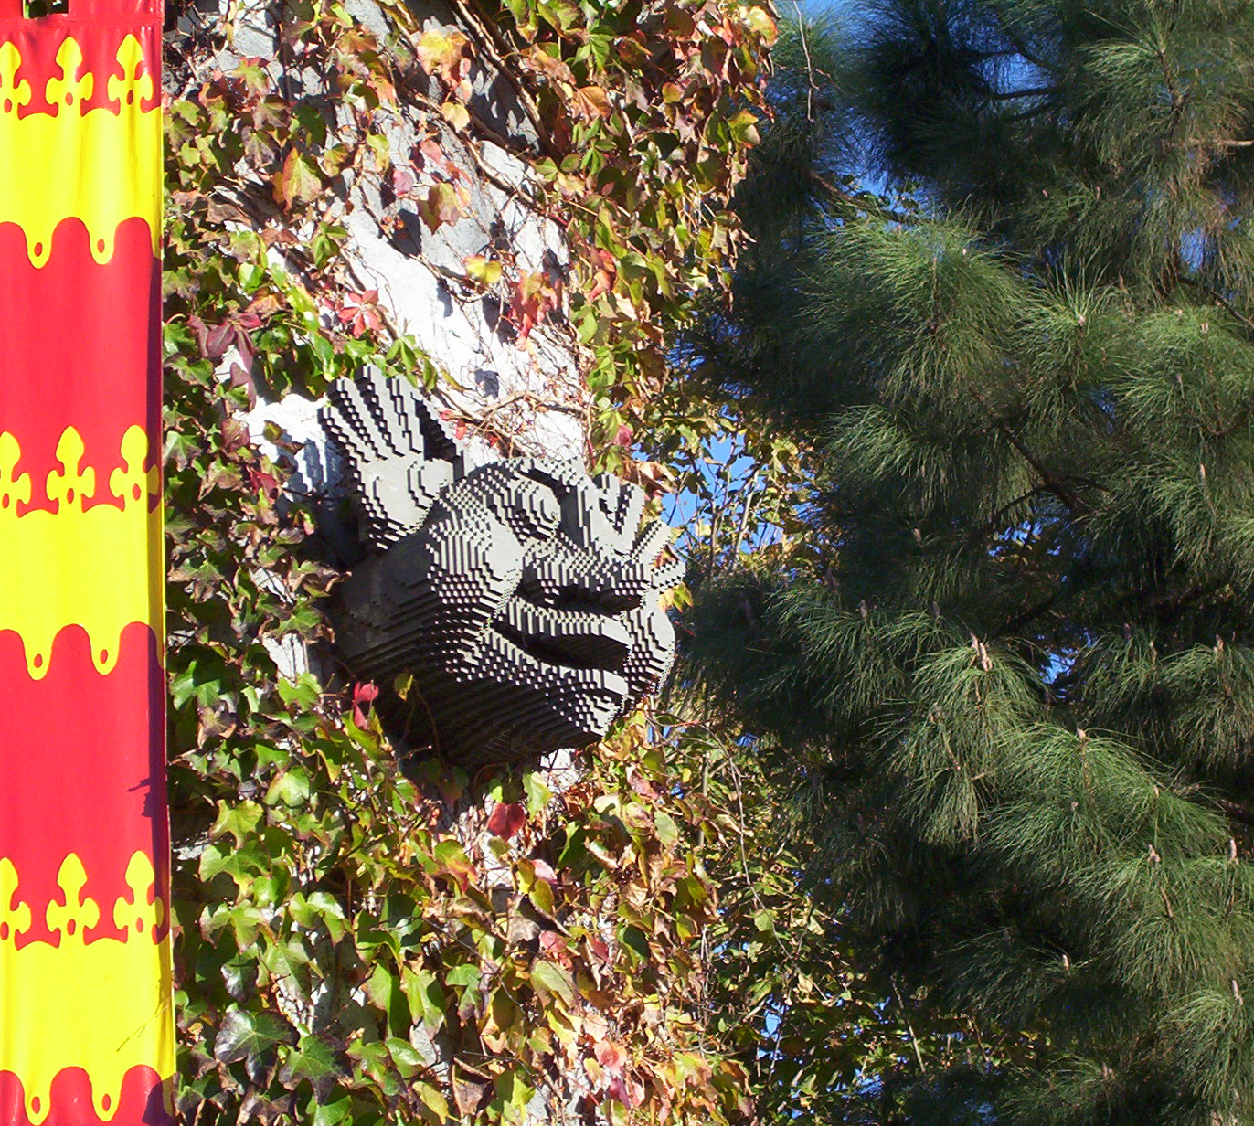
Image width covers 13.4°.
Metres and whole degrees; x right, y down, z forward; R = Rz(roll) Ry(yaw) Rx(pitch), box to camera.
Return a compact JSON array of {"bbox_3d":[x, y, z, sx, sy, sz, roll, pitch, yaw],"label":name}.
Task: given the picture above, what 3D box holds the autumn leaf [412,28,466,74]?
[{"bbox_3d":[-0.315,-0.856,8.980,0.089,0.077,0.025,8,-28,-22],"label":"autumn leaf"}]

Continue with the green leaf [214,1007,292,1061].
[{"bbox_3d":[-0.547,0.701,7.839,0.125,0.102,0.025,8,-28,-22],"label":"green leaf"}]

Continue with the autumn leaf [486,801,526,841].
[{"bbox_3d":[-0.189,0.404,8.422,0.062,0.062,0.025,8,-28,-22],"label":"autumn leaf"}]

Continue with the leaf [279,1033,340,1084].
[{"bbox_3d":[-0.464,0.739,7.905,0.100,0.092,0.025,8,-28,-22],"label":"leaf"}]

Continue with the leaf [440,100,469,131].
[{"bbox_3d":[-0.288,-0.748,8.952,0.045,0.051,0.025,8,-28,-22],"label":"leaf"}]

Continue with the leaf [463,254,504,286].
[{"bbox_3d":[-0.237,-0.485,8.868,0.066,0.053,0.025,8,-28,-22],"label":"leaf"}]

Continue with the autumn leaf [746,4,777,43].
[{"bbox_3d":[0.240,-0.958,9.500,0.053,0.068,0.025,8,-28,-22],"label":"autumn leaf"}]

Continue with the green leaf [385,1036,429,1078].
[{"bbox_3d":[-0.331,0.743,8.053,0.063,0.061,0.025,8,-28,-22],"label":"green leaf"}]

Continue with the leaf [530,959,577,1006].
[{"bbox_3d":[-0.116,0.654,8.378,0.072,0.074,0.025,8,-28,-22],"label":"leaf"}]

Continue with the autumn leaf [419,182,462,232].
[{"bbox_3d":[-0.307,-0.587,8.835,0.070,0.084,0.025,8,-28,-22],"label":"autumn leaf"}]

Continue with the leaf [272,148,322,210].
[{"bbox_3d":[-0.529,-0.615,8.592,0.080,0.103,0.025,8,-28,-22],"label":"leaf"}]

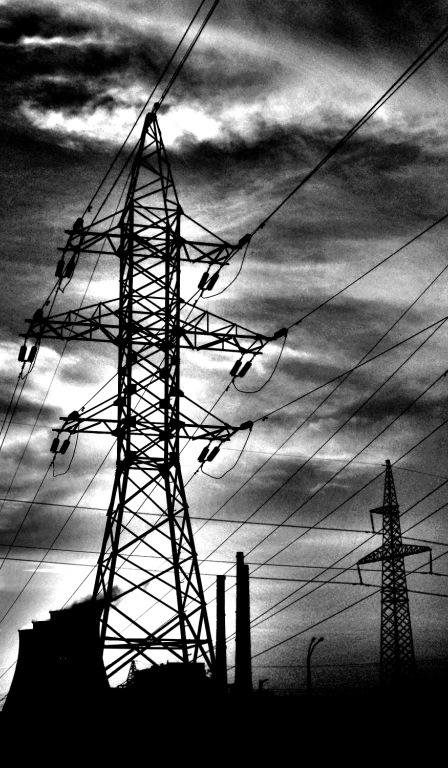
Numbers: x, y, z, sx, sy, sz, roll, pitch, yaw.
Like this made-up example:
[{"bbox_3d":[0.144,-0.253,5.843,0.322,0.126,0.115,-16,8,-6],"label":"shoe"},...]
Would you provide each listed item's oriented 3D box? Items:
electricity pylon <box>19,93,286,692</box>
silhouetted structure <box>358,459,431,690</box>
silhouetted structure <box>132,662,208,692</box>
[{"bbox_3d":[-3.146,0.049,55.576,10.700,25.000,4.900,4,-16,-15],"label":"electricity pylon"},{"bbox_3d":[25.514,30.754,198.823,4.600,39.000,16.000,10,-18,-34],"label":"silhouetted structure"},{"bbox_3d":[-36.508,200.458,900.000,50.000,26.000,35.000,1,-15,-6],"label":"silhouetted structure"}]

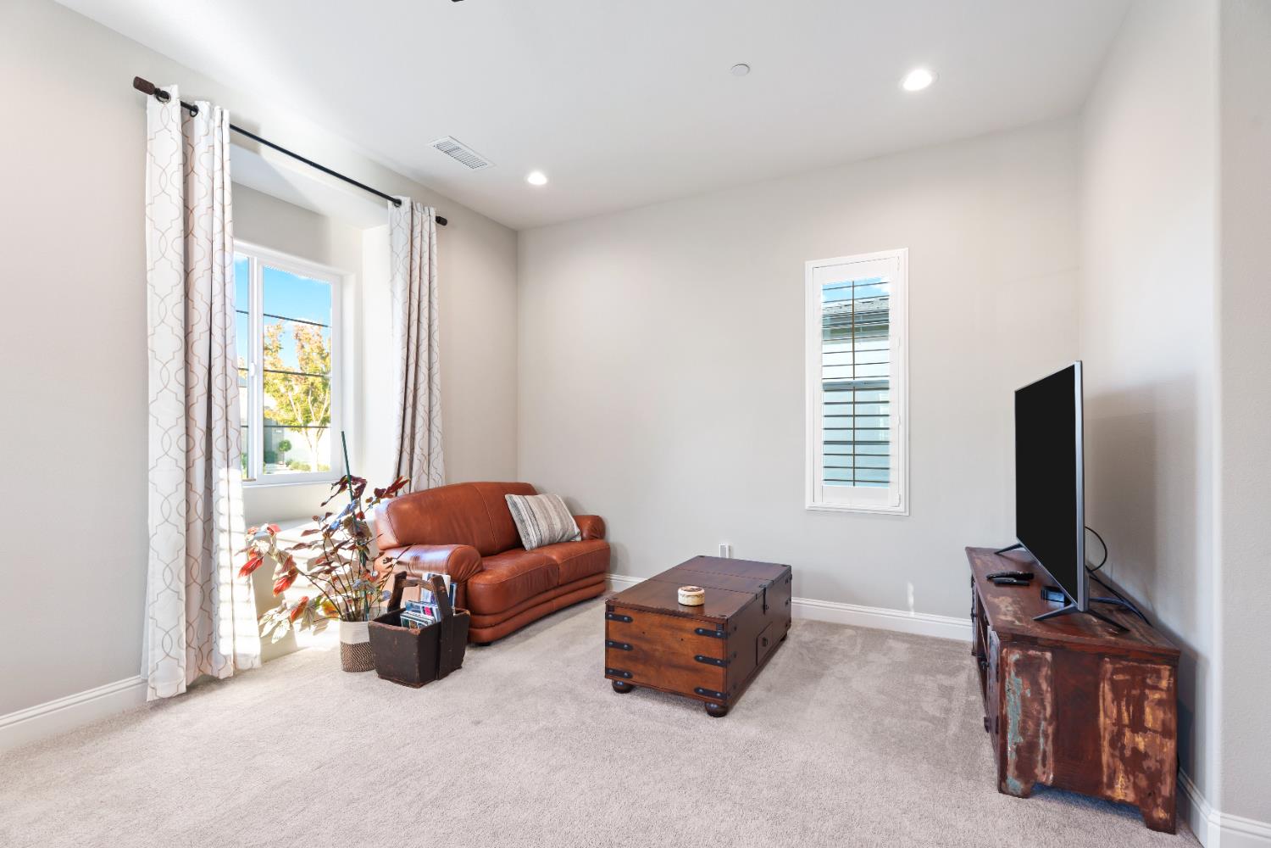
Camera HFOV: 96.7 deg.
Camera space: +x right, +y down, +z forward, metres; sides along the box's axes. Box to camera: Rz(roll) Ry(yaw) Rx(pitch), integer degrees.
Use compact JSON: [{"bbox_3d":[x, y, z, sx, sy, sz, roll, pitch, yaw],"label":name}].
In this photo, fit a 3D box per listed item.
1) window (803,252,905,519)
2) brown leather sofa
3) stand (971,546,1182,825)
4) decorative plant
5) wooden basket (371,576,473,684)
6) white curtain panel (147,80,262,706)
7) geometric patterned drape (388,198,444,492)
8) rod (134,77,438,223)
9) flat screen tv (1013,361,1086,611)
[{"bbox_3d":[1.439,-0.265,3.700,0.631,1.683,0.080,0,0,27],"label":"window"},{"bbox_3d":[-0.849,0.848,3.740,0.867,0.861,1.563,-1,-1,29],"label":"brown leather sofa"},{"bbox_3d":[1.816,1.012,2.527,0.515,0.587,1.431,0,0,27],"label":"stand"},{"bbox_3d":[-1.628,0.683,3.027,0.660,0.894,0.699,0,0,27],"label":"decorative plant"},{"bbox_3d":[-1.093,1.012,2.885,0.353,0.503,0.330,-1,-1,27],"label":"wooden basket"},{"bbox_3d":[-2.034,-0.142,2.677,0.142,2.752,0.448,-1,-1,27],"label":"white curtain panel"},{"bbox_3d":[-1.460,-0.120,3.786,0.142,2.745,0.485,-1,-1,27],"label":"geometric patterned drape"},{"bbox_3d":[-1.773,-1.475,3.281,0.060,0.050,1.839,0,0,27],"label":"rod"},{"bbox_3d":[1.848,0.214,2.547,0.055,0.835,1.399,0,0,27],"label":"flat screen tv"}]

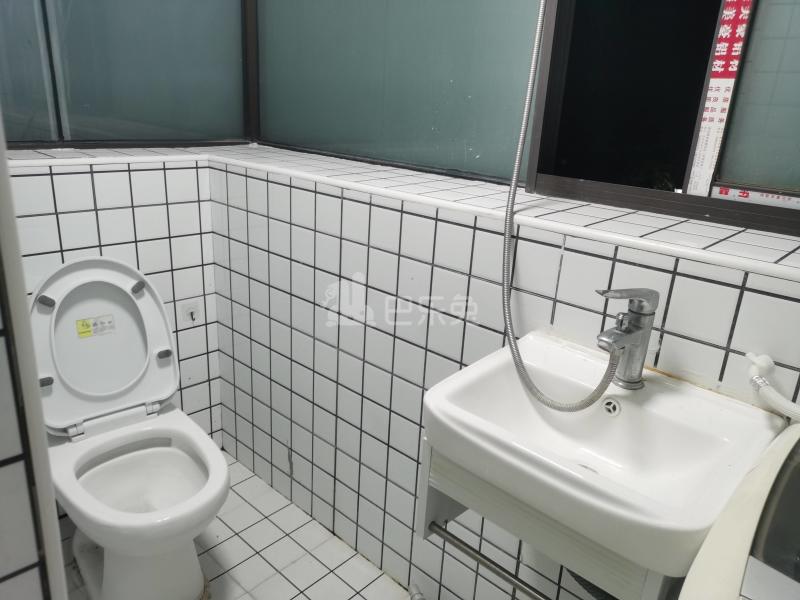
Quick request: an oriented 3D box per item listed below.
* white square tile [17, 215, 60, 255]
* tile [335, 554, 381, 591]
[{"bbox_3d":[-0.943,-0.170,1.624,0.098,0.098,0.009,-14,26,-41],"label":"white square tile"},{"bbox_3d":[-0.114,0.746,1.701,0.097,0.010,0.097,19,25,39],"label":"tile"}]

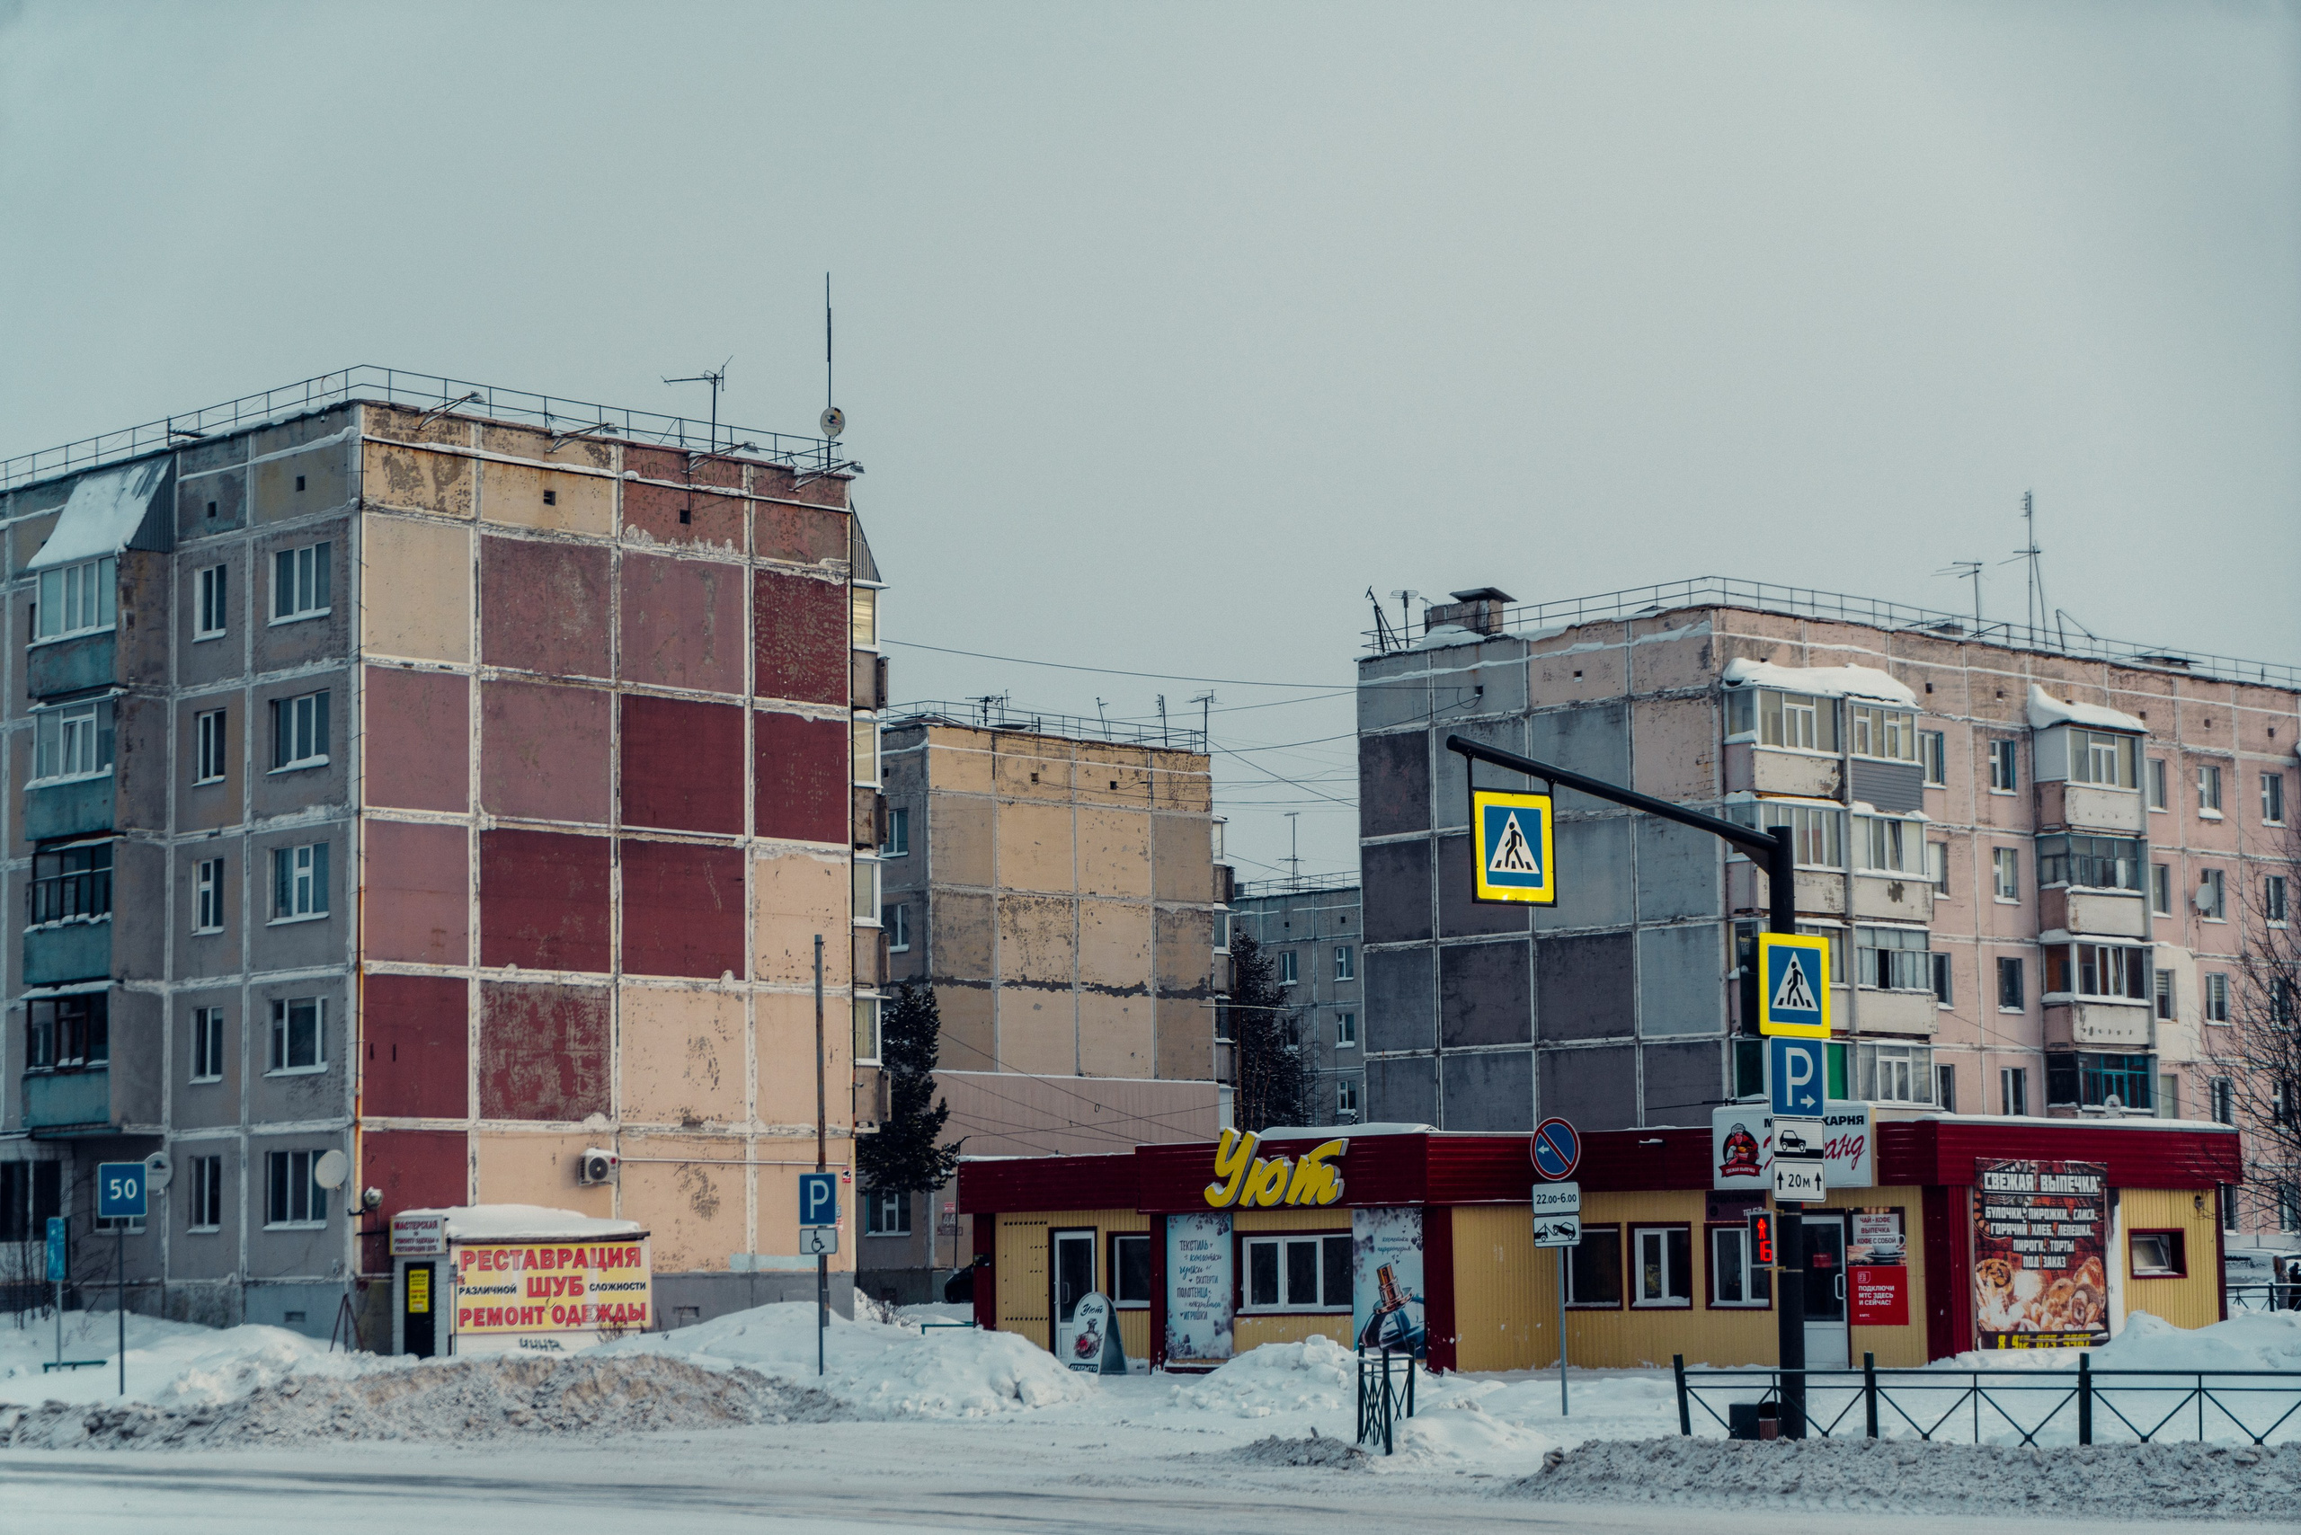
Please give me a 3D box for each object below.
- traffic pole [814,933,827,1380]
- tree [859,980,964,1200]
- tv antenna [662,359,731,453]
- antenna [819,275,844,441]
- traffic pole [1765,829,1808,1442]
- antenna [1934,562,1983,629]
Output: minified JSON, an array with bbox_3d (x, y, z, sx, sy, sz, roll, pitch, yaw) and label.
[{"bbox_3d":[-4.607,5.407,62.502,0.100,6.232,0.100,-7,-9,43],"label":"traffic pole"},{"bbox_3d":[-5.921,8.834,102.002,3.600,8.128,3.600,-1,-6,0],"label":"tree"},{"bbox_3d":[-9.138,-7.326,90.814,1.250,1.982,0.950,-2,-7,12],"label":"tv antenna"},{"bbox_3d":[-6.655,-8.399,93.067,0.520,3.801,0.450,3,-7,-30],"label":"antenna"},{"bbox_3d":[5.710,3.290,40.102,0.230,5.527,0.230,-1,-6,0],"label":"traffic pole"},{"bbox_3d":[21.937,-4.579,121.223,1.200,2.018,1.050,0,-6,-6],"label":"antenna"}]

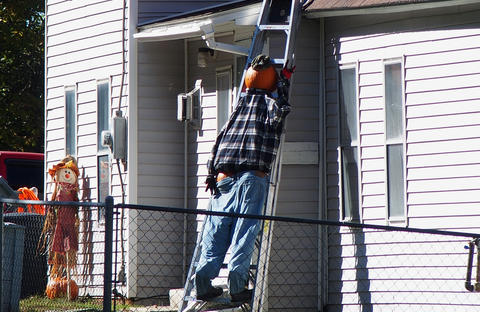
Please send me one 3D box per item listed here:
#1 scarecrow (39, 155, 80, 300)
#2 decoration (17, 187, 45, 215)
[{"bbox_3d":[-1.692,0.674,39.200,0.400,1.370,0.270,0,-1,0],"label":"scarecrow"},{"bbox_3d":[-1.994,0.424,39.600,0.270,0.270,0.240,0,-1,0],"label":"decoration"}]

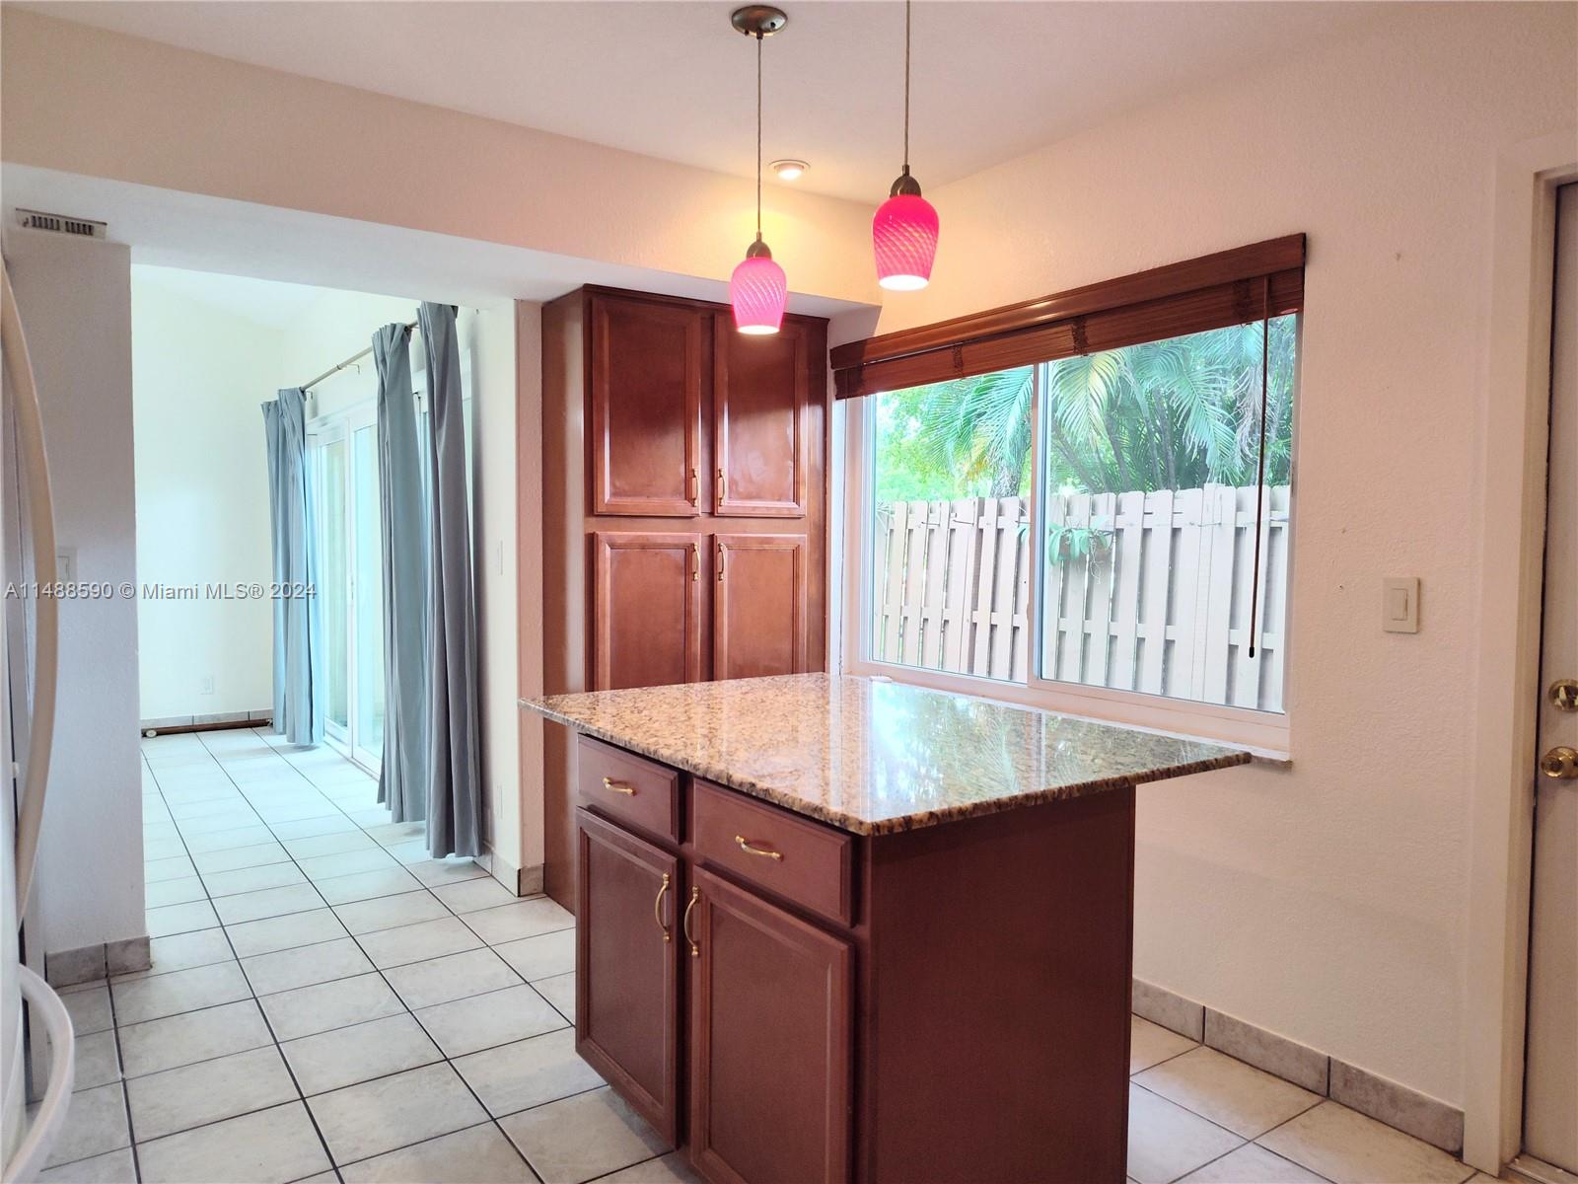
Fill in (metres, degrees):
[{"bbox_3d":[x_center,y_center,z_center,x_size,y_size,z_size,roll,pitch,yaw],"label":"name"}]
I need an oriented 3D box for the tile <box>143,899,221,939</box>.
[{"bbox_3d":[-2.106,1.108,3.517,0.325,0.010,0.325,-1,3,-35],"label":"tile"}]

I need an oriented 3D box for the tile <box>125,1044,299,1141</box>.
[{"bbox_3d":[-1.349,1.171,2.453,0.328,0.010,0.328,-2,3,-35],"label":"tile"}]

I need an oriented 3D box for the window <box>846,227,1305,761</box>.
[{"bbox_3d":[0.733,-0.257,3.266,0.099,1.245,1.781,-1,3,-35],"label":"window"}]

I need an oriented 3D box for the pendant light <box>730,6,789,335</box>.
[{"bbox_3d":[-0.067,-0.931,2.348,0.125,0.690,0.125,0,3,0],"label":"pendant light"}]

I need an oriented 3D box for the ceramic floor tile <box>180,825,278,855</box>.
[{"bbox_3d":[-2.361,1.046,4.428,0.320,0.010,0.318,-1,3,-35],"label":"ceramic floor tile"}]

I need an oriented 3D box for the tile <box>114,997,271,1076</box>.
[{"bbox_3d":[-1.508,1.132,2.665,0.320,0.010,0.318,-1,3,-35],"label":"tile"}]

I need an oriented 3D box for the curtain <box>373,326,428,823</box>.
[{"bbox_3d":[-1.746,-0.083,4.730,0.113,2.224,0.664,-2,3,-35],"label":"curtain"}]

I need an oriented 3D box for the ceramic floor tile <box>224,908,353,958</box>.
[{"bbox_3d":[-1.615,1.100,3.379,0.320,0.010,0.318,-1,3,-35],"label":"ceramic floor tile"}]

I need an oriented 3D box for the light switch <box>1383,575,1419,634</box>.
[{"bbox_3d":[1.332,0.029,2.286,0.012,0.118,0.071,-1,3,-35],"label":"light switch"}]

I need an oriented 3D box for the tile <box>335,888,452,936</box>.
[{"bbox_3d":[-1.379,1.117,3.649,0.328,0.010,0.328,-2,3,-35],"label":"tile"}]

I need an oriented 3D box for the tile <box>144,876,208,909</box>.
[{"bbox_3d":[-2.297,1.095,3.786,0.325,0.010,0.325,-1,3,-35],"label":"tile"}]

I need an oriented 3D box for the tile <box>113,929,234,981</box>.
[{"bbox_3d":[-1.881,1.105,3.190,0.320,0.010,0.318,-1,3,-35],"label":"tile"}]

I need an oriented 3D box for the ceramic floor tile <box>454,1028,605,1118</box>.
[{"bbox_3d":[-0.615,1.173,2.564,0.328,0.010,0.328,-2,3,-35],"label":"ceramic floor tile"}]

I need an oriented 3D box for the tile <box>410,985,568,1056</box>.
[{"bbox_3d":[-0.806,1.159,2.835,0.328,0.010,0.328,-2,3,-35],"label":"tile"}]

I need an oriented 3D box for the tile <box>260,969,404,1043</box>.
[{"bbox_3d":[-1.262,1.144,2.898,0.325,0.010,0.325,-1,3,-35],"label":"tile"}]

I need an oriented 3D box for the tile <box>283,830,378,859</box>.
[{"bbox_3d":[-1.909,1.054,4.354,0.320,0.010,0.318,-1,3,-35],"label":"tile"}]

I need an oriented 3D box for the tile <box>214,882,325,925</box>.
[{"bbox_3d":[-1.842,1.109,3.729,0.328,0.010,0.328,-2,3,-35],"label":"tile"}]

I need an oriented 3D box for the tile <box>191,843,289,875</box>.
[{"bbox_3d":[-2.174,1.059,4.166,0.320,0.010,0.318,-1,3,-35],"label":"tile"}]

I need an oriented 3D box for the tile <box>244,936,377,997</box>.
[{"bbox_3d":[-1.429,1.113,3.116,0.320,0.010,0.318,-1,3,-35],"label":"tile"}]

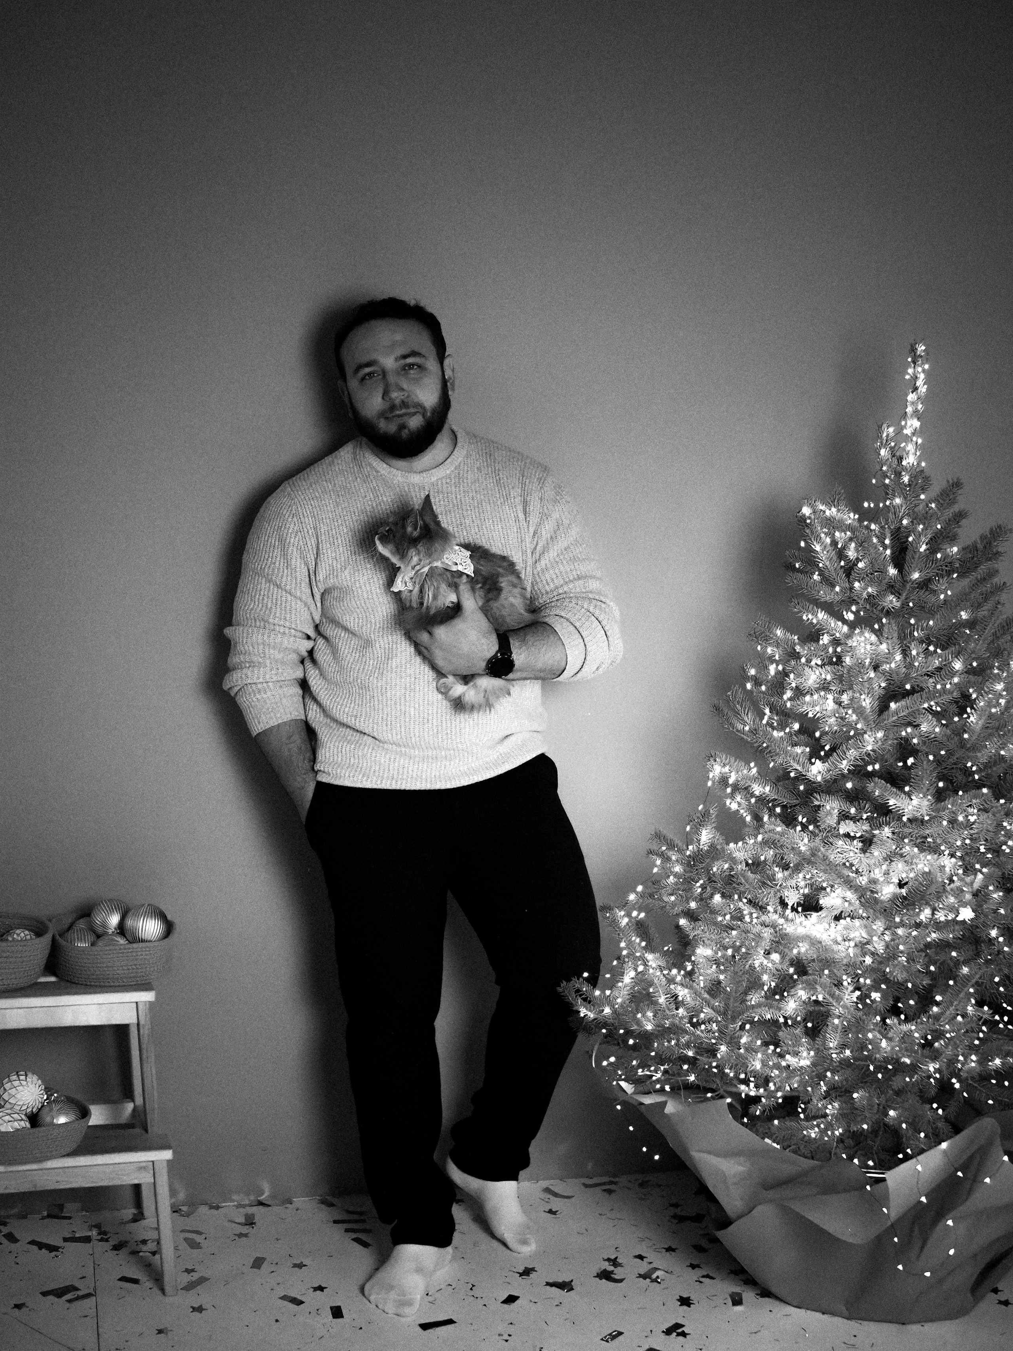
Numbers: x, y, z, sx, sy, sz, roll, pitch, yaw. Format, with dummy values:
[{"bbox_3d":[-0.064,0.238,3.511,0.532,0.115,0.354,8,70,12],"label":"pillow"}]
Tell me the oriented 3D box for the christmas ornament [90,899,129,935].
[{"bbox_3d":[-0.709,0.433,3.490,0.070,0.070,0.074,-13,45,-13],"label":"christmas ornament"}]

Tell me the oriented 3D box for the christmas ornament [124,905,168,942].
[{"bbox_3d":[-0.638,0.445,3.460,0.081,0.084,0.081,0,7,0],"label":"christmas ornament"}]

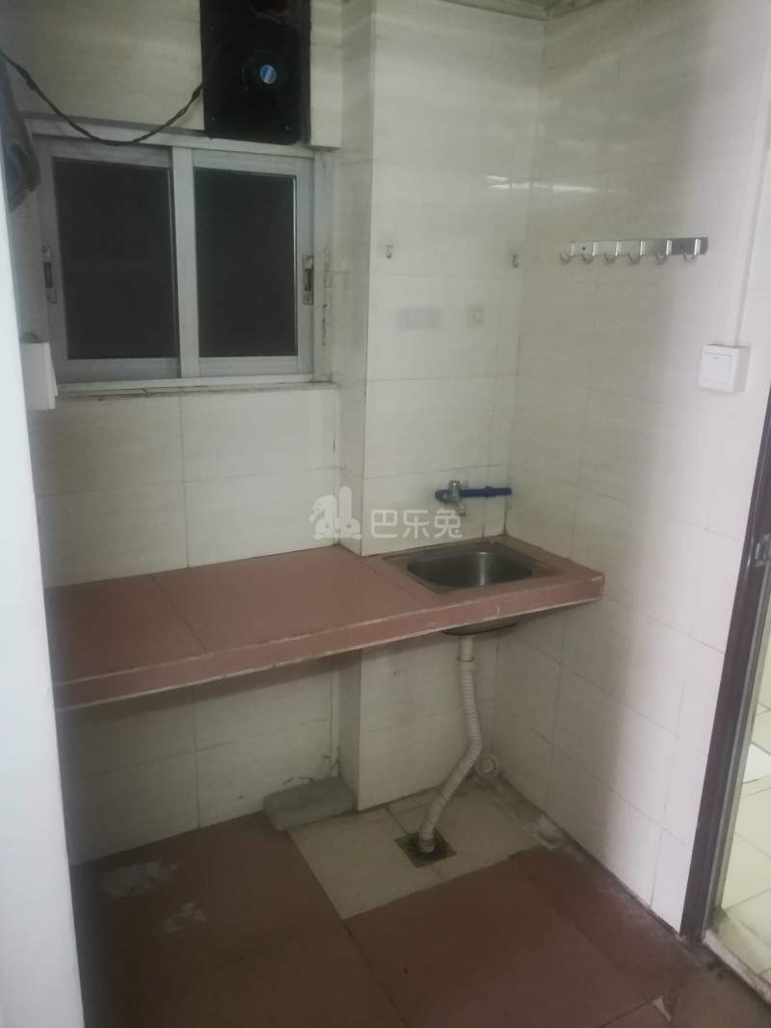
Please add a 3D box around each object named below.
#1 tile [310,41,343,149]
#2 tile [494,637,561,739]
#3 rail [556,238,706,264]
[{"bbox_3d":[-0.139,-0.977,1.811,0.082,0.212,0.010,-7,18,-27],"label":"tile"},{"bbox_3d":[0.409,0.492,2.264,0.010,0.244,0.282,-7,19,-28],"label":"tile"},{"bbox_3d":[0.534,-0.587,1.724,0.036,0.055,0.411,-7,19,-28],"label":"rail"}]

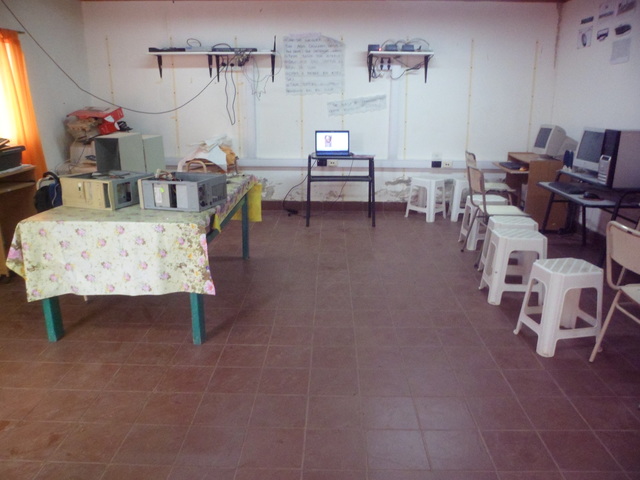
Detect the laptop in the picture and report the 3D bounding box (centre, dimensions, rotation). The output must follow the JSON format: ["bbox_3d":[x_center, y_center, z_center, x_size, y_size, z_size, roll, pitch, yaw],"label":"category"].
[{"bbox_3d":[0.147,-1.083,5.411,0.370,0.260,0.270,1,15,1],"label":"laptop"}]

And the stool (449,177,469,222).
[{"bbox_3d":[1.752,-0.479,5.700,0.360,0.470,0.360,1,15,5],"label":"stool"}]

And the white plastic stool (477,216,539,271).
[{"bbox_3d":[1.444,0.070,3.688,0.355,0.456,0.355,2,16,7],"label":"white plastic stool"}]

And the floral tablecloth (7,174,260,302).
[{"bbox_3d":[-1.051,-0.123,3.319,1.060,0.410,1.856,1,15,1],"label":"floral tablecloth"}]

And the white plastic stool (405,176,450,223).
[{"bbox_3d":[1.283,-0.491,5.732,0.360,0.470,0.360,-14,21,-42],"label":"white plastic stool"}]

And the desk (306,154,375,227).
[{"bbox_3d":[0.238,-0.578,5.427,0.732,0.768,0.504,1,16,1],"label":"desk"}]

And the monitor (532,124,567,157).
[{"bbox_3d":[2.611,-1.069,5.261,0.360,0.367,0.360,-1,16,-5],"label":"monitor"}]

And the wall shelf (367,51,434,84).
[{"bbox_3d":[0.909,-1.969,5.487,0.761,0.348,0.264,1,16,1],"label":"wall shelf"}]

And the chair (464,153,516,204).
[{"bbox_3d":[1.864,-0.547,5.286,0.468,0.802,0.418,1,16,1],"label":"chair"}]

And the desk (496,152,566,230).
[{"bbox_3d":[2.388,-0.584,5.587,0.663,0.752,0.964,1,15,4],"label":"desk"}]

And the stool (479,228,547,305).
[{"bbox_3d":[1.335,0.180,3.289,0.355,0.456,0.355,2,16,6],"label":"stool"}]

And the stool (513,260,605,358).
[{"bbox_3d":[1.334,0.357,2.643,0.355,0.456,0.355,-1,16,-5],"label":"stool"}]

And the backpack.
[{"bbox_3d":[-1.871,-0.292,3.431,0.280,0.420,0.200,6,16,20],"label":"backpack"}]

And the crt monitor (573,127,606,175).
[{"bbox_3d":[2.576,-0.776,4.319,0.396,0.432,0.408,1,16,1],"label":"crt monitor"}]

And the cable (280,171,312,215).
[{"bbox_3d":[-0.259,-0.548,5.760,0.312,0.528,0.336,1,16,1],"label":"cable"}]

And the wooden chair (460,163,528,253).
[{"bbox_3d":[1.532,-0.223,4.140,0.480,0.810,0.440,1,15,1],"label":"wooden chair"}]

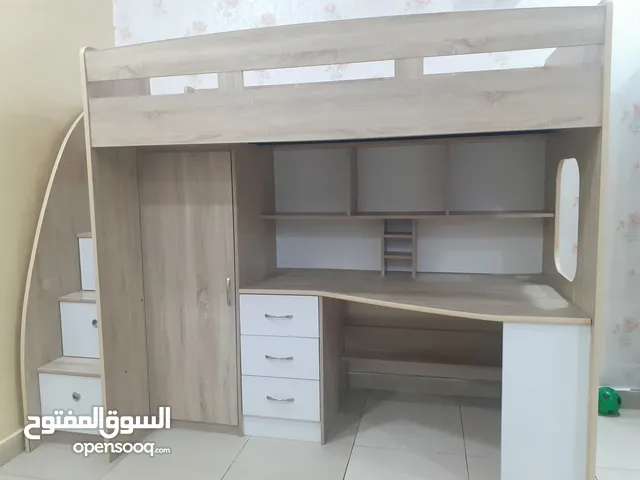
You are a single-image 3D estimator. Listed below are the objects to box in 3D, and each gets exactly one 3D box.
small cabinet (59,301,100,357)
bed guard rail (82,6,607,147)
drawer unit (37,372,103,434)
[{"bbox_3d":[-1.090,0.445,2.451,0.401,0.271,0.020,0,6,13],"label":"small cabinet"},{"bbox_3d":[0.093,-0.640,2.309,1.988,0.422,0.964,0,6,13],"label":"bed guard rail"},{"bbox_3d":[-1.110,0.761,2.473,0.401,0.283,0.270,0,6,13],"label":"drawer unit"}]

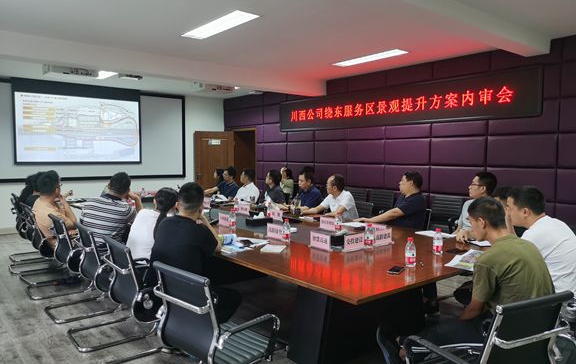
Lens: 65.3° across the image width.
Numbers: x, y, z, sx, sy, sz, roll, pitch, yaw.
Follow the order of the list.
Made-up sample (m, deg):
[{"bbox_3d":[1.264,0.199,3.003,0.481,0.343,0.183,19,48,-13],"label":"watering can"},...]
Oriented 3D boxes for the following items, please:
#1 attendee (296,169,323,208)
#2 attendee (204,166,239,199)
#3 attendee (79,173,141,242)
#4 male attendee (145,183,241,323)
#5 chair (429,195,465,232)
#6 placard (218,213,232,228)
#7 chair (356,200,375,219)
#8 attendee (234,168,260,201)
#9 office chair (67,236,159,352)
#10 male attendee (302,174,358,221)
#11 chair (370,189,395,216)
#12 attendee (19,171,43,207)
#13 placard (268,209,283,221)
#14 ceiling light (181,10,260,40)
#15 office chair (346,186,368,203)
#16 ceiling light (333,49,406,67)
[{"bbox_3d":[0.201,0.501,6.237,0.760,1.290,0.550,0,3,-19],"label":"attendee"},{"bbox_3d":[-1.053,0.394,7.288,0.800,1.260,0.620,-1,4,-23],"label":"attendee"},{"bbox_3d":[-1.657,0.550,4.378,0.620,1.270,0.780,1,3,15],"label":"attendee"},{"bbox_3d":[-0.602,0.651,3.122,0.550,1.280,0.740,2,3,24],"label":"male attendee"},{"bbox_3d":[1.985,0.696,6.121,0.600,0.950,0.550,-2,4,-39],"label":"chair"},{"bbox_3d":[-0.599,0.378,4.393,0.060,0.112,0.240,-2,4,-39],"label":"placard"},{"bbox_3d":[0.697,0.720,5.673,0.600,0.920,0.550,-2,4,-39],"label":"chair"},{"bbox_3d":[-0.697,0.438,7.296,0.760,1.280,0.550,0,3,-11],"label":"attendee"},{"bbox_3d":[-0.941,0.823,3.045,0.600,0.890,0.540,-2,4,-39],"label":"office chair"},{"bbox_3d":[0.553,0.537,5.699,0.780,1.270,0.580,0,3,-17],"label":"male attendee"},{"bbox_3d":[1.271,0.644,6.988,0.600,0.950,0.550,-2,4,-39],"label":"chair"},{"bbox_3d":[-3.002,0.501,5.453,0.500,1.220,0.750,2,3,20],"label":"attendee"},{"bbox_3d":[-0.132,0.354,4.881,0.060,0.112,0.240,-2,4,-39],"label":"placard"},{"bbox_3d":[-0.777,-1.742,4.993,0.280,0.060,1.210,-2,4,-39],"label":"ceiling light"},{"bbox_3d":[0.927,0.619,7.407,0.600,0.950,0.550,-2,4,-39],"label":"office chair"},{"bbox_3d":[1.177,-1.819,6.583,0.280,0.060,1.250,-2,4,-39],"label":"ceiling light"}]

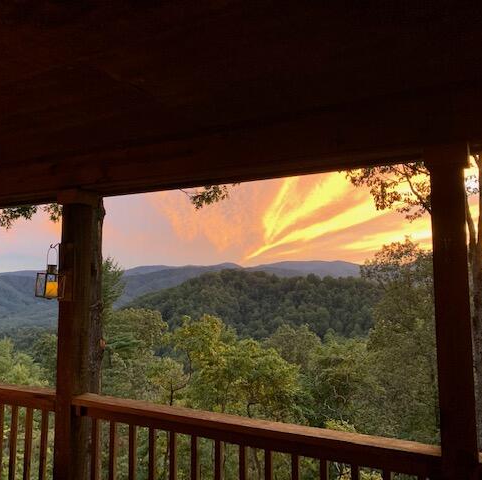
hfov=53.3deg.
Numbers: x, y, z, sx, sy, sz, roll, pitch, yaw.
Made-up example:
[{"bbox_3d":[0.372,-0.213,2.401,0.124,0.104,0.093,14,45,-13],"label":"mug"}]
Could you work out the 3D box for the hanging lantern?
[{"bbox_3d":[-1.269,0.220,3.220,0.131,0.345,0.131,-5,-7,43],"label":"hanging lantern"}]

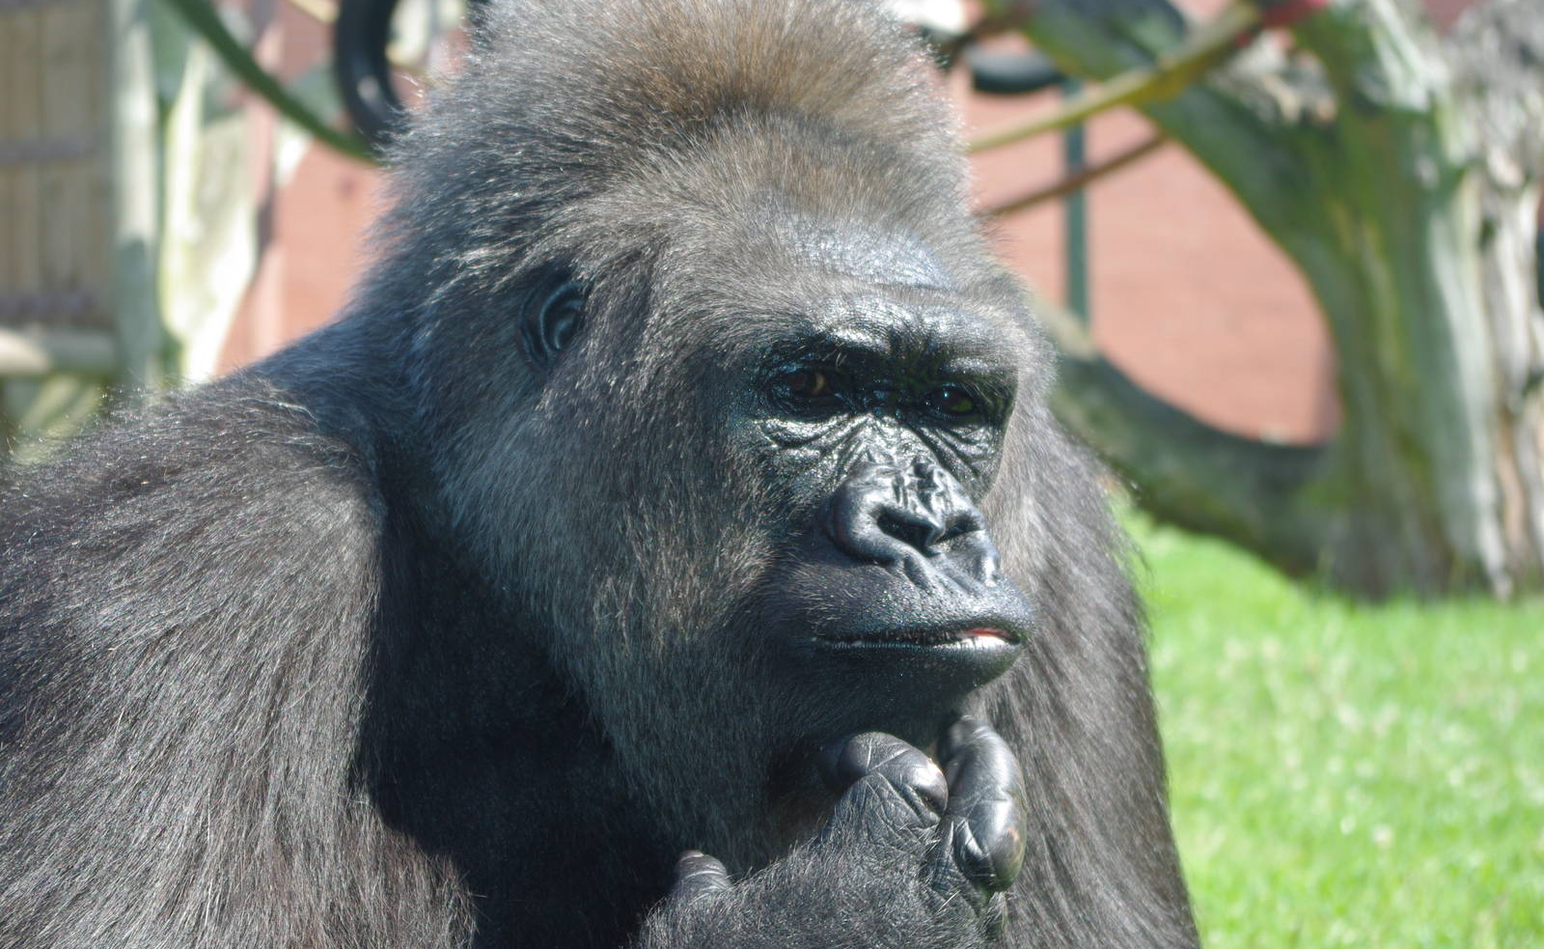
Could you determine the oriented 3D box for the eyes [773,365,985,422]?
[{"bbox_3d":[0.045,-0.035,1.500,0.094,0.021,0.031,6,6,-35],"label":"eyes"}]

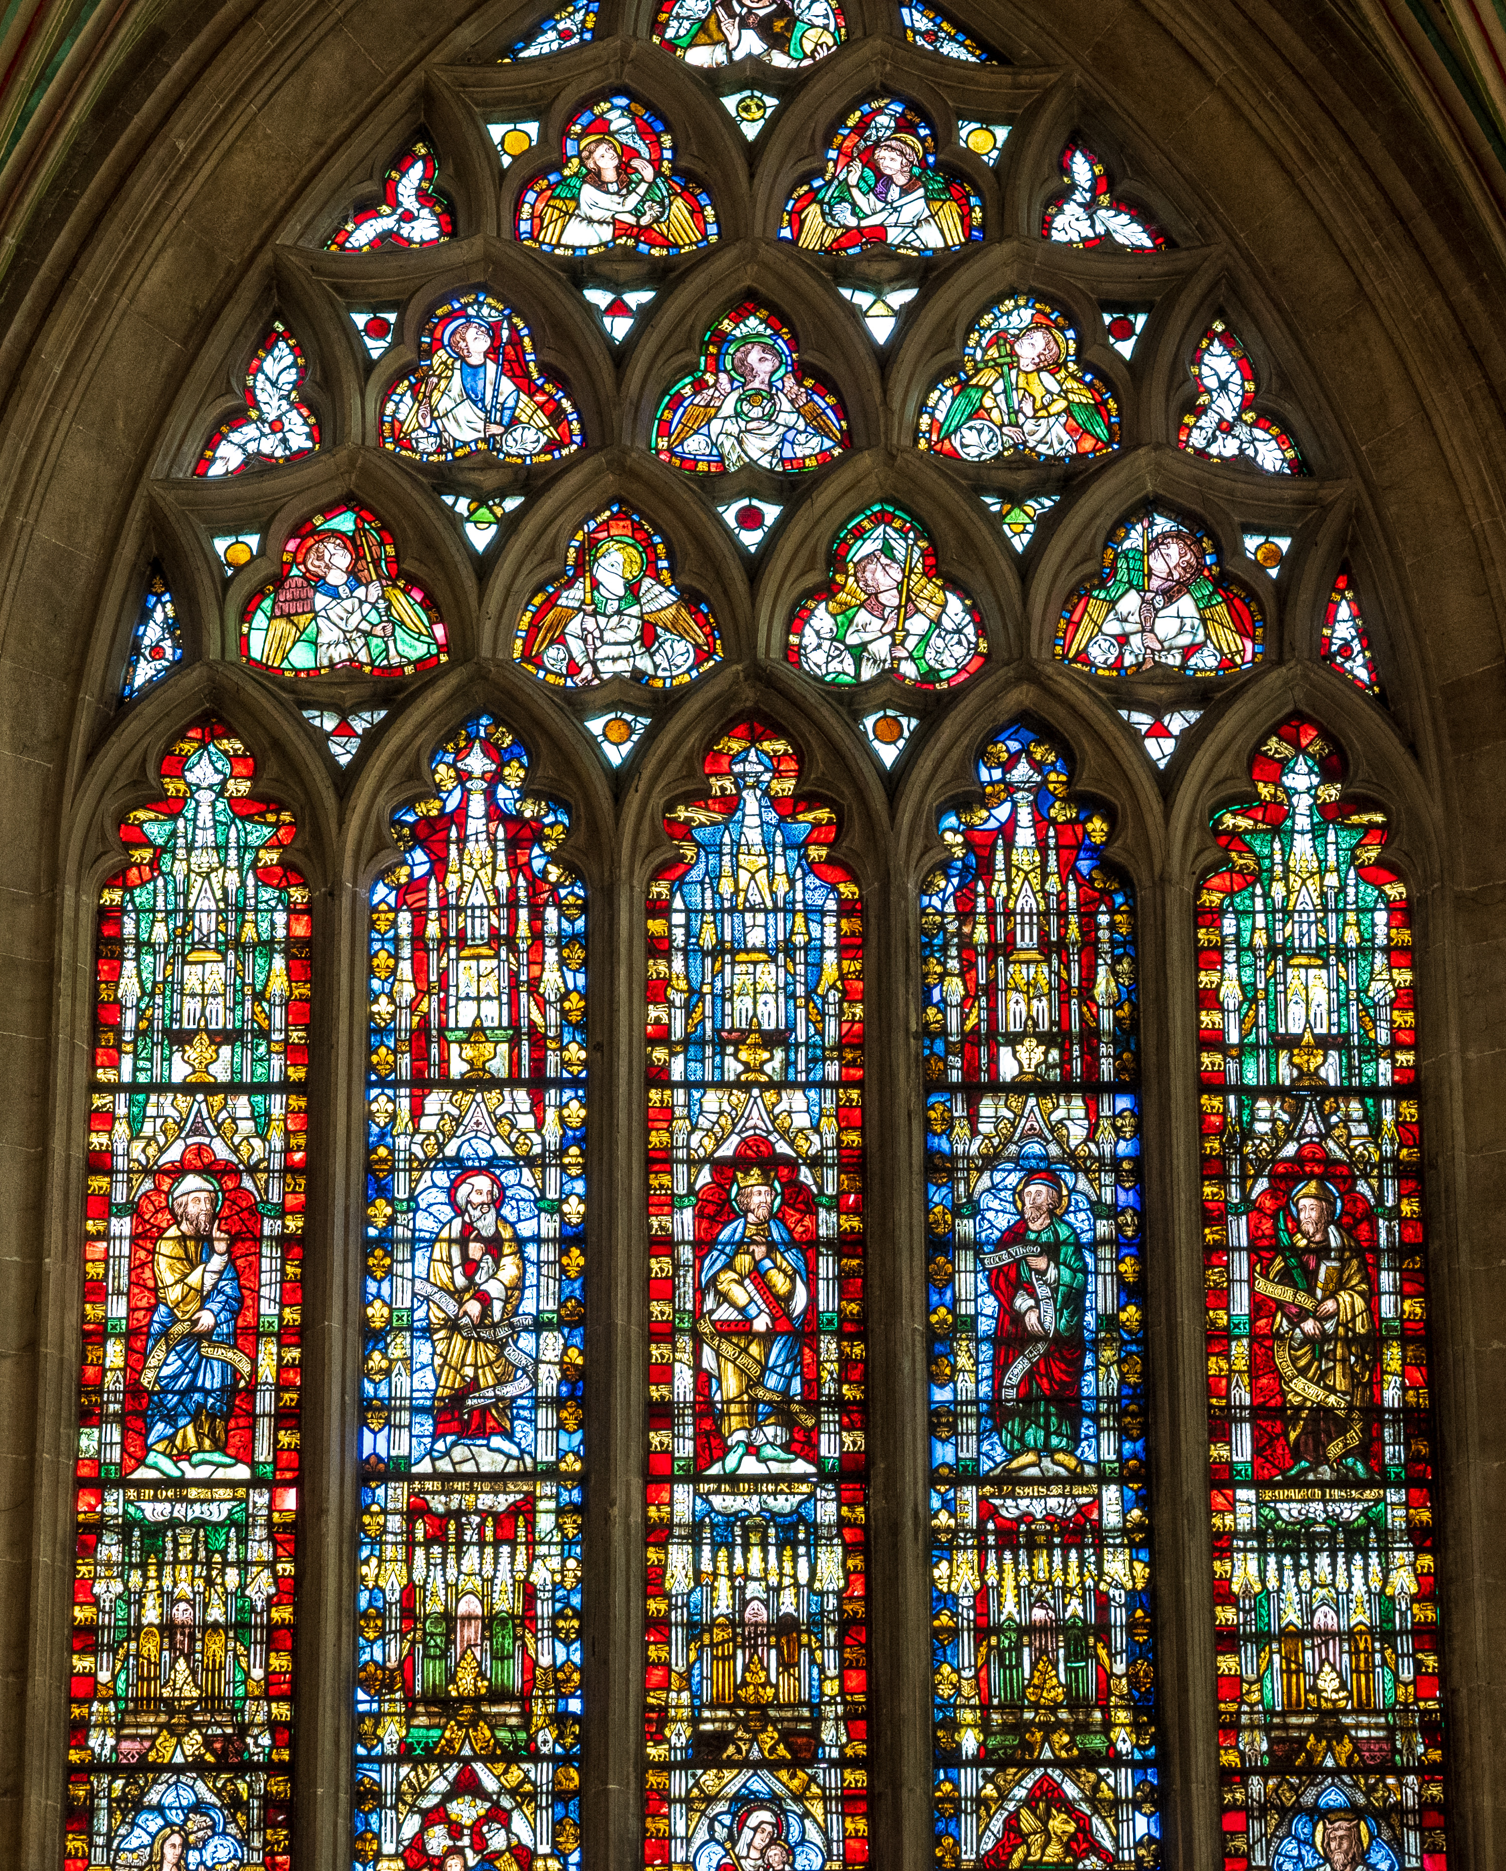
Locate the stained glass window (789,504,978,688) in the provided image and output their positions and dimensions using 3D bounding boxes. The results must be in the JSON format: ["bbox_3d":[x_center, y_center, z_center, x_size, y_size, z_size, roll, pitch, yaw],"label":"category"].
[{"bbox_3d":[0.388,-0.996,17.107,0.578,0.583,0.080,0,-19,-1],"label":"stained glass window"}]

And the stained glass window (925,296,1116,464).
[{"bbox_3d":[0.790,-1.647,17.338,0.585,0.541,0.080,0,-19,-1],"label":"stained glass window"}]

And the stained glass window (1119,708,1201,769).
[{"bbox_3d":[0.999,-0.485,14.361,0.205,0.161,0.060,0,-18,0],"label":"stained glass window"}]

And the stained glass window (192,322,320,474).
[{"bbox_3d":[-1.466,-1.584,17.292,0.369,0.497,0.080,0,-19,-1],"label":"stained glass window"}]

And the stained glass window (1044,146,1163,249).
[{"bbox_3d":[0.889,-1.872,14.823,0.306,0.300,0.060,0,-18,0],"label":"stained glass window"}]

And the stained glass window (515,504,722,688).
[{"bbox_3d":[-0.394,-0.996,17.099,0.603,0.582,0.080,0,-19,-1],"label":"stained glass window"}]

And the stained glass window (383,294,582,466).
[{"bbox_3d":[-0.802,-1.652,17.323,0.597,0.555,0.080,0,-19,-1],"label":"stained glass window"}]

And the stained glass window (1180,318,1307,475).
[{"bbox_3d":[1.228,-1.350,14.649,0.319,0.424,0.060,0,-18,0],"label":"stained glass window"}]

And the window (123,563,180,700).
[{"bbox_3d":[-1.488,-0.754,14.451,0.141,0.361,0.060,0,-18,0],"label":"window"}]

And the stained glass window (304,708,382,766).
[{"bbox_3d":[-1.188,-0.579,16.945,0.235,0.191,0.080,0,-19,-1],"label":"stained glass window"}]

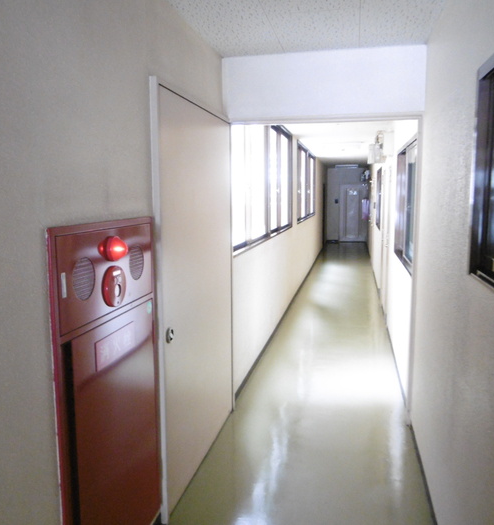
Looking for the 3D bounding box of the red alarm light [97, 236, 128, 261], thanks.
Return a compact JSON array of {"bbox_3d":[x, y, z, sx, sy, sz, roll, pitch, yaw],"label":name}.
[{"bbox_3d":[-0.470,-0.045,1.727,0.090,0.088,0.088,2,8,12],"label":"red alarm light"}]

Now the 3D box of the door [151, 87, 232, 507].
[{"bbox_3d":[-0.266,0.158,2.817,0.045,2.031,1.201,2,8,12],"label":"door"}]

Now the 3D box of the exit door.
[{"bbox_3d":[3.527,-1.593,15.949,0.900,1.900,0.050,2,8,12],"label":"exit door"}]

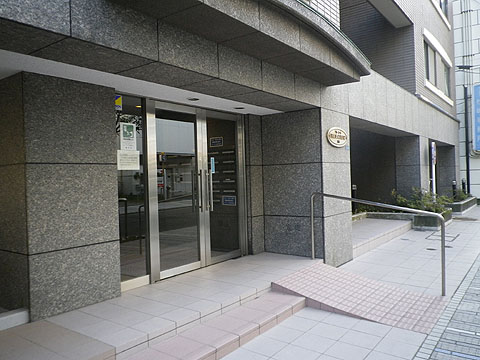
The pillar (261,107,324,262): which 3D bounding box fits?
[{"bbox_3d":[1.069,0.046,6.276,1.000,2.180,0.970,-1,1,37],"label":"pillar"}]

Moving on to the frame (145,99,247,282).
[{"bbox_3d":[-0.519,0.108,5.285,0.120,2.165,1.900,-1,1,37],"label":"frame"}]

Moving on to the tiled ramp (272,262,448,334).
[{"bbox_3d":[1.378,1.265,4.438,1.630,0.225,1.190,-1,1,37],"label":"tiled ramp"}]

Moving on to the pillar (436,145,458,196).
[{"bbox_3d":[8.746,-0.276,16.288,0.680,2.220,1.170,-1,1,37],"label":"pillar"}]

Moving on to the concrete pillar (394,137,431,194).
[{"bbox_3d":[4.996,-0.086,11.224,0.630,2.240,1.200,-1,1,37],"label":"concrete pillar"}]

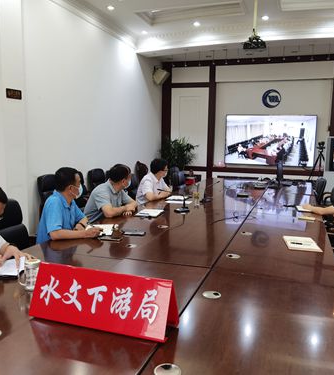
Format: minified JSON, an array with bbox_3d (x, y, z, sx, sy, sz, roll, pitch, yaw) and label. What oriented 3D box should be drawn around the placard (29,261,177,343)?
[{"bbox_3d":[-0.237,0.400,1.426,0.545,0.191,0.123,3,7,19],"label":"placard"}]

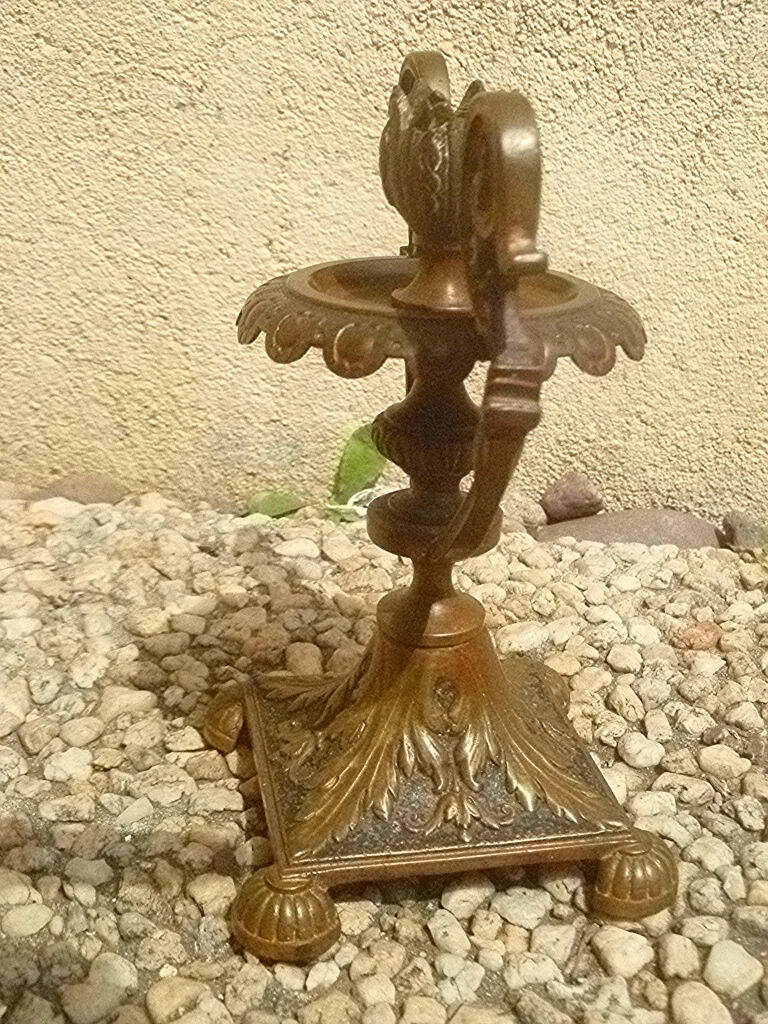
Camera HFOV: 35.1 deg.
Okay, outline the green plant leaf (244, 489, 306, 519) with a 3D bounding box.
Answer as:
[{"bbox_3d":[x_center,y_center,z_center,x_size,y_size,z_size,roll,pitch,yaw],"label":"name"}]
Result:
[{"bbox_3d":[-0.058,-0.004,0.639,0.030,0.014,0.014,5,23,9],"label":"green plant leaf"}]

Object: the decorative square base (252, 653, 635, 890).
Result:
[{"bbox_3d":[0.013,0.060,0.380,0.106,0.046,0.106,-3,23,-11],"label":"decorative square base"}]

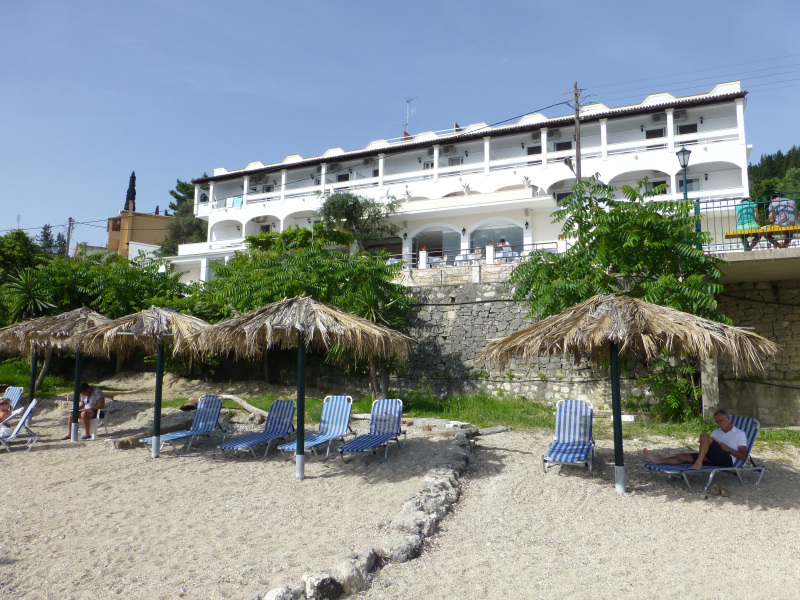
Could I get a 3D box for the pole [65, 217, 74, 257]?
[{"bbox_3d":[-21.995,-2.856,38.444,0.400,5.500,0.400,-2,-6,24],"label":"pole"}]

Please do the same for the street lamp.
[{"bbox_3d":[6.461,-2.310,13.078,0.380,2.400,0.380,-2,-6,24],"label":"street lamp"}]

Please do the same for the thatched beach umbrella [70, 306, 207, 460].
[{"bbox_3d":[-3.873,1.259,8.971,2.450,2.324,2.450,0,-5,0],"label":"thatched beach umbrella"}]

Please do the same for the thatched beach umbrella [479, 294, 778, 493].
[{"bbox_3d":[2.591,1.065,6.729,3.400,2.270,3.300,0,-5,0],"label":"thatched beach umbrella"}]

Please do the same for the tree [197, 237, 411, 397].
[{"bbox_3d":[-2.510,0.402,15.030,5.556,4.169,4.300,0,-5,0],"label":"tree"}]

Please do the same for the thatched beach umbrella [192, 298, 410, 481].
[{"bbox_3d":[-1.241,1.098,7.429,2.750,2.349,2.750,0,-5,0],"label":"thatched beach umbrella"}]

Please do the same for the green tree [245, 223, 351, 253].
[{"bbox_3d":[-5.761,-3.372,32.466,6.000,2.000,3.000,-2,-6,24],"label":"green tree"}]

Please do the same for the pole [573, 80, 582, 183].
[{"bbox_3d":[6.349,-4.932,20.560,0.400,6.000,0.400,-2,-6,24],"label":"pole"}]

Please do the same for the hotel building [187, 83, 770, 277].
[{"bbox_3d":[1.755,-5.228,39.531,38.064,9.900,11.700,-2,-6,24],"label":"hotel building"}]

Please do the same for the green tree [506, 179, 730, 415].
[{"bbox_3d":[4.446,-0.080,11.761,4.455,4.990,3.600,0,-5,0],"label":"green tree"}]

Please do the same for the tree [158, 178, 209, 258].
[{"bbox_3d":[-18.062,-6.613,48.846,5.000,7.500,5.000,0,-5,0],"label":"tree"}]

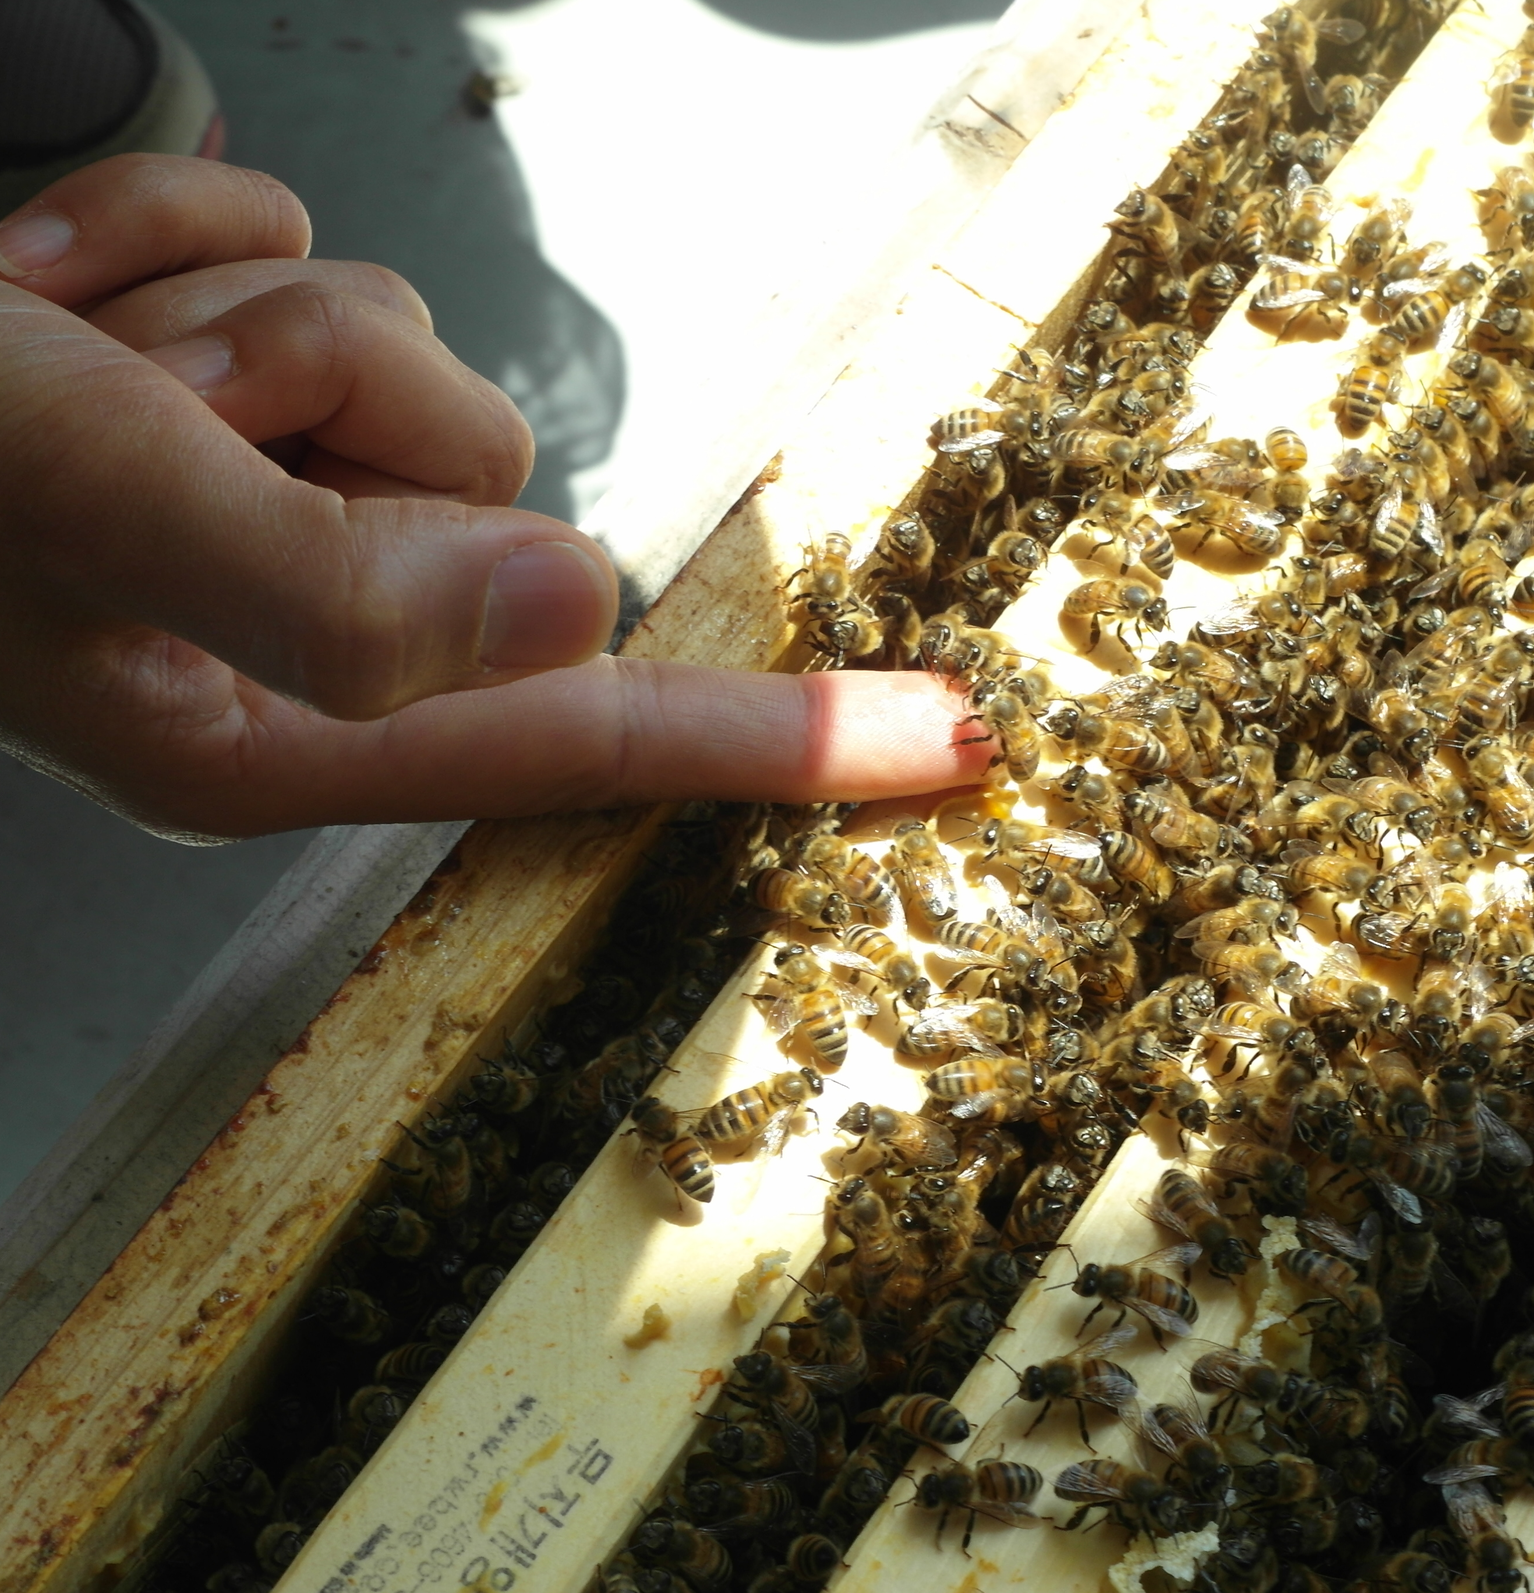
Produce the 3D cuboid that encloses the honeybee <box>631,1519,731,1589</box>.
[{"bbox_3d":[-0.009,0.080,0.466,0.005,0.013,0.006,12,74,53],"label":"honeybee"}]

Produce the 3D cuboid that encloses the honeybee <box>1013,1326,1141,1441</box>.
[{"bbox_3d":[0.033,0.062,0.462,0.013,0.005,0.011,2,60,0],"label":"honeybee"}]

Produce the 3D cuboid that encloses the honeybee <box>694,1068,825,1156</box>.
[{"bbox_3d":[-0.001,0.034,0.477,0.015,0.005,0.008,-23,63,-14],"label":"honeybee"}]

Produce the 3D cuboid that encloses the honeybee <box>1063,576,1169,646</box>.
[{"bbox_3d":[0.040,-0.021,0.510,0.012,0.005,0.009,13,61,6],"label":"honeybee"}]

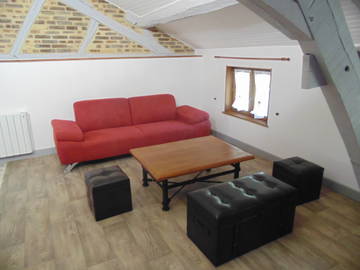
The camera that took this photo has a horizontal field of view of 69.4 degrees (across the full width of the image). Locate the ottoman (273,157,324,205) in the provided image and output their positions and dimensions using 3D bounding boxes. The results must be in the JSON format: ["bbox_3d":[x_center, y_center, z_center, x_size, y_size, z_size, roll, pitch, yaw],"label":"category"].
[{"bbox_3d":[1.218,0.473,2.722,0.333,0.341,0.345,-8,18,-22],"label":"ottoman"}]

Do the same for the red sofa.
[{"bbox_3d":[-0.689,-0.160,4.132,2.385,0.819,0.801,-10,19,-26],"label":"red sofa"}]

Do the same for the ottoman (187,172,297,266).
[{"bbox_3d":[0.507,0.638,2.120,0.785,0.395,0.390,-10,19,-26],"label":"ottoman"}]

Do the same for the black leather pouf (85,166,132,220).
[{"bbox_3d":[-0.700,0.560,2.553,0.335,0.341,0.342,-11,19,-29],"label":"black leather pouf"}]

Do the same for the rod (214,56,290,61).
[{"bbox_3d":[0.918,-1.062,3.615,0.060,0.040,1.497,-10,19,-26],"label":"rod"}]

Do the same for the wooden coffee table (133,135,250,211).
[{"bbox_3d":[0.117,0.403,2.909,1.102,0.410,0.831,-9,18,-26],"label":"wooden coffee table"}]

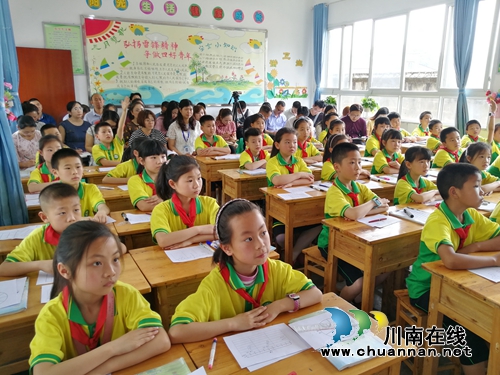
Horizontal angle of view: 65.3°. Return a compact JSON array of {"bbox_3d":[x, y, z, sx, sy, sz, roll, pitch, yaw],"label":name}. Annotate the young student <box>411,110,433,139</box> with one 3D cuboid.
[{"bbox_3d":[2.582,-0.567,5.858,0.410,1.120,0.550,-8,16,-26],"label":"young student"}]

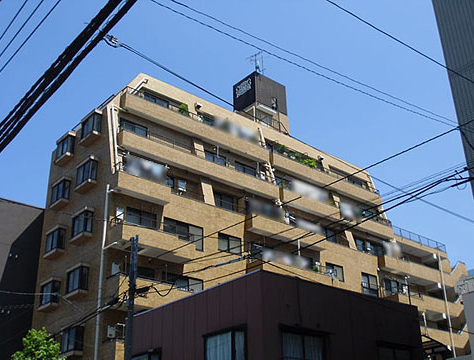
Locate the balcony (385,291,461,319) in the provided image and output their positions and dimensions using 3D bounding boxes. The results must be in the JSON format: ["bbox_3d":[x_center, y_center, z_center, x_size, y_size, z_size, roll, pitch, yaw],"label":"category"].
[{"bbox_3d":[12.585,8.632,44.343,6.396,0.918,1.390,19,-34,-36],"label":"balcony"}]

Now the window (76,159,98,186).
[{"bbox_3d":[-7.672,-0.254,33.453,0.419,1.147,1.377,19,-34,-36],"label":"window"}]

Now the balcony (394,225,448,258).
[{"bbox_3d":[12.735,4.578,46.956,6.400,1.020,1.070,20,-33,-36],"label":"balcony"}]

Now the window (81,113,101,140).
[{"bbox_3d":[-7.725,-2.799,34.688,0.419,1.161,1.282,19,-34,-36],"label":"window"}]

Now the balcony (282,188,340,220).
[{"bbox_3d":[4.379,1.741,40.743,4.980,0.860,0.900,20,-33,-36],"label":"balcony"}]

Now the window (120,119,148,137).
[{"bbox_3d":[-5.565,-2.403,35.032,1.714,1.499,0.135,19,-34,-36],"label":"window"}]

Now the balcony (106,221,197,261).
[{"bbox_3d":[-3.917,3.072,30.918,4.131,0.783,1.147,19,-34,-36],"label":"balcony"}]

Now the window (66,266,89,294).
[{"bbox_3d":[-7.612,4.867,31.123,0.462,1.122,1.373,19,-32,-35],"label":"window"}]

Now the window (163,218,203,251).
[{"bbox_3d":[-2.637,2.641,31.646,2.350,1.240,0.120,20,-33,-36],"label":"window"}]

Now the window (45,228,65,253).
[{"bbox_3d":[-9.588,3.314,34.462,0.462,1.096,1.386,19,-32,-35],"label":"window"}]

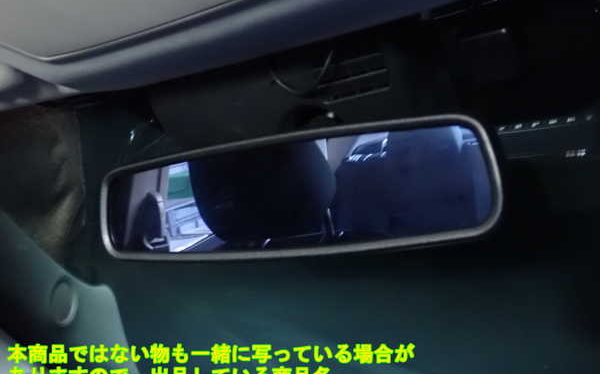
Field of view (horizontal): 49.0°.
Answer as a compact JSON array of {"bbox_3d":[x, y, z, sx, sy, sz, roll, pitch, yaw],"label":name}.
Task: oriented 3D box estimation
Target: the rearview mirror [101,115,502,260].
[{"bbox_3d":[-0.007,0.004,0.390,0.250,0.070,0.042,-7,3,26],"label":"rearview mirror"}]

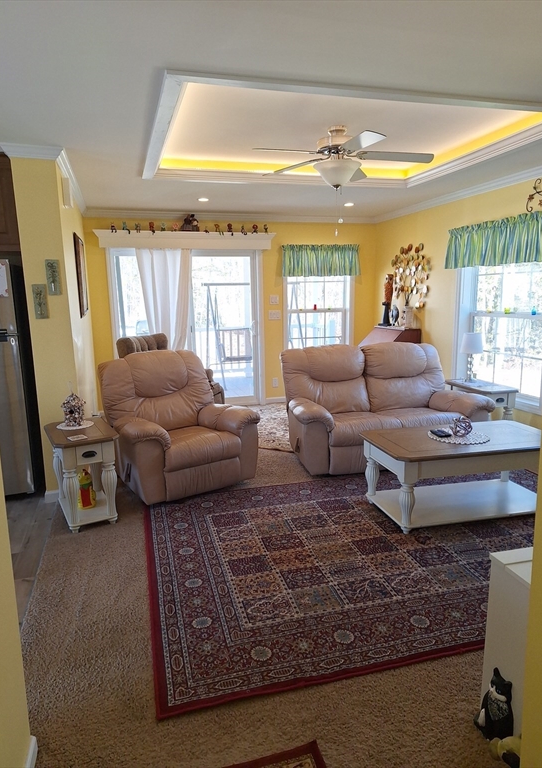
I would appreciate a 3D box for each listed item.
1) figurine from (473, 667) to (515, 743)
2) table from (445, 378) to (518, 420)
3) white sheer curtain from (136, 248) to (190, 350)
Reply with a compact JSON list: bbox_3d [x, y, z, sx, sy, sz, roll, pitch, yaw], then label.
[{"bbox_3d":[0.743,1.058,1.682,0.115,0.235,0.125,4,11,26],"label":"figurine"},{"bbox_3d":[1.934,0.301,4.794,0.350,0.600,0.650,-4,11,-17],"label":"table"},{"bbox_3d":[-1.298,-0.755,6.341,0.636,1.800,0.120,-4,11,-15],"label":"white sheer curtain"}]

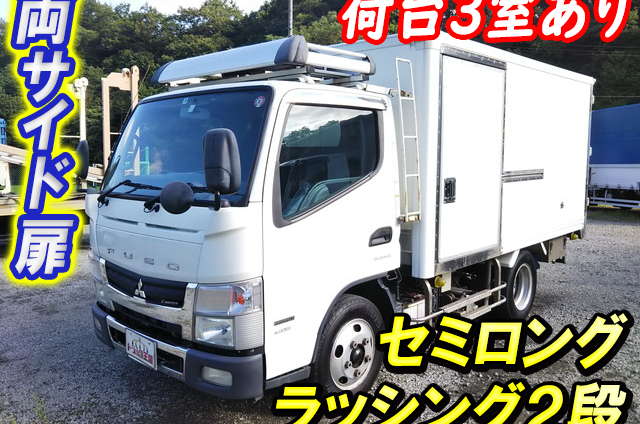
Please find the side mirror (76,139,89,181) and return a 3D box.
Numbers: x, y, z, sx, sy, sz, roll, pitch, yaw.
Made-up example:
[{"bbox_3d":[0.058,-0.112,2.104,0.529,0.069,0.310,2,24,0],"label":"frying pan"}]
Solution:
[{"bbox_3d":[-1.667,-0.365,3.893,0.090,0.300,0.160,-5,8,-37],"label":"side mirror"}]

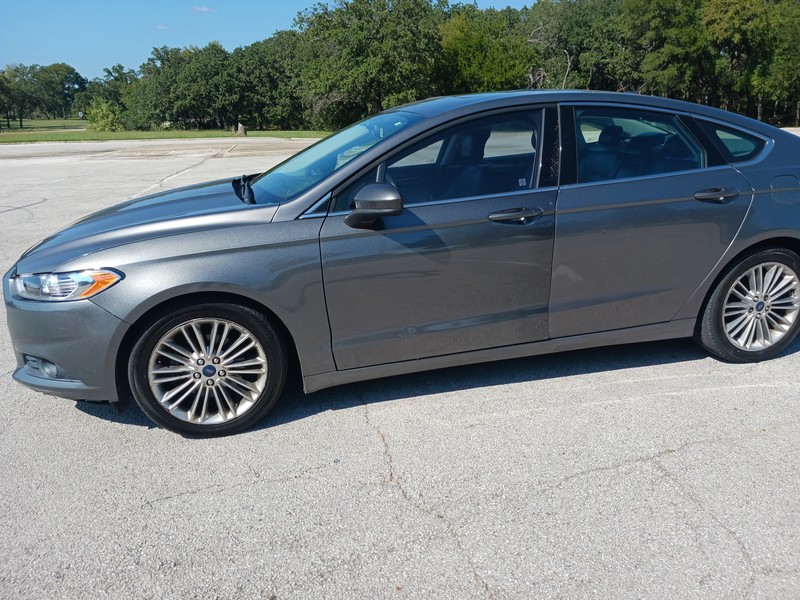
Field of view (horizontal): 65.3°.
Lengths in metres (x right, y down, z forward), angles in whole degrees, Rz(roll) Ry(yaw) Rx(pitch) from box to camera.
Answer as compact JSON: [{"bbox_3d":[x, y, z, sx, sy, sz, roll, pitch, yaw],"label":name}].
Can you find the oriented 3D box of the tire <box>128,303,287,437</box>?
[{"bbox_3d":[-0.855,0.273,2.815,0.668,0.668,0.235,-4,16,-9],"label":"tire"}]

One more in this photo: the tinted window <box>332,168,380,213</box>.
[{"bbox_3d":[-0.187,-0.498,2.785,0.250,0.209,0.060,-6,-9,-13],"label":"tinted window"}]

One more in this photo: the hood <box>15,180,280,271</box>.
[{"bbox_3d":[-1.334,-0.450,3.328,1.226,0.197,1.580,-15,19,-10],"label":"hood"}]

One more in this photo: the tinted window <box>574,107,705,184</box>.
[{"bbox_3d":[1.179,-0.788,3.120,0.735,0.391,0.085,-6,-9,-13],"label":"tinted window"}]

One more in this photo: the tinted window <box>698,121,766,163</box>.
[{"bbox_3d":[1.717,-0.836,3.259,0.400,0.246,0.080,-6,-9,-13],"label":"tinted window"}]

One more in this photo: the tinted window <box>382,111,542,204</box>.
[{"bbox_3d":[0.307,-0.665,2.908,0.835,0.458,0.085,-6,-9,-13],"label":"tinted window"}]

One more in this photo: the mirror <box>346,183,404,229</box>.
[{"bbox_3d":[-0.109,-0.394,2.621,0.220,0.190,0.230,-6,17,-13],"label":"mirror"}]

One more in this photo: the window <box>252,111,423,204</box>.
[{"bbox_3d":[-0.451,-0.810,3.449,1.013,0.160,1.400,-28,20,-5],"label":"window"}]

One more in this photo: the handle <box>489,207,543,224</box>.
[{"bbox_3d":[0.523,-0.387,2.825,0.250,0.055,0.060,-9,17,-11],"label":"handle"}]

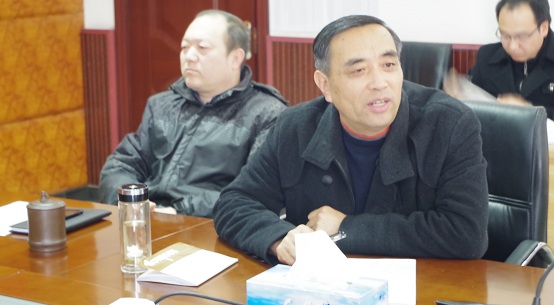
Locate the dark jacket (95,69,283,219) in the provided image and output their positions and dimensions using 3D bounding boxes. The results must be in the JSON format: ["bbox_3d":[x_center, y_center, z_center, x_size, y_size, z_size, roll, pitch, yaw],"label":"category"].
[{"bbox_3d":[-0.222,0.029,3.460,0.540,0.540,0.450,7,13,39],"label":"dark jacket"}]

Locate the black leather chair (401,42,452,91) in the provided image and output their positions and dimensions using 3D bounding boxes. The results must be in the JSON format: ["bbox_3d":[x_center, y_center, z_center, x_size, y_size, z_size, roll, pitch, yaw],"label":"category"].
[{"bbox_3d":[0.290,0.093,4.681,0.600,1.000,0.620,6,12,33],"label":"black leather chair"}]

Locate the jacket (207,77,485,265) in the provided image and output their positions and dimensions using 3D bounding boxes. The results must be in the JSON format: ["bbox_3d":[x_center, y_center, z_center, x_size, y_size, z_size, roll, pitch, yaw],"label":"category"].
[{"bbox_3d":[0.162,0.107,2.763,0.600,0.500,0.450,3,11,24],"label":"jacket"}]

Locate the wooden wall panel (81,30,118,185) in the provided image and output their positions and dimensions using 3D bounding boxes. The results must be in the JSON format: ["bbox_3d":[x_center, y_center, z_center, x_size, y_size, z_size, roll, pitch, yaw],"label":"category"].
[{"bbox_3d":[-0.839,-0.106,5.918,0.210,0.930,0.050,6,12,33],"label":"wooden wall panel"}]

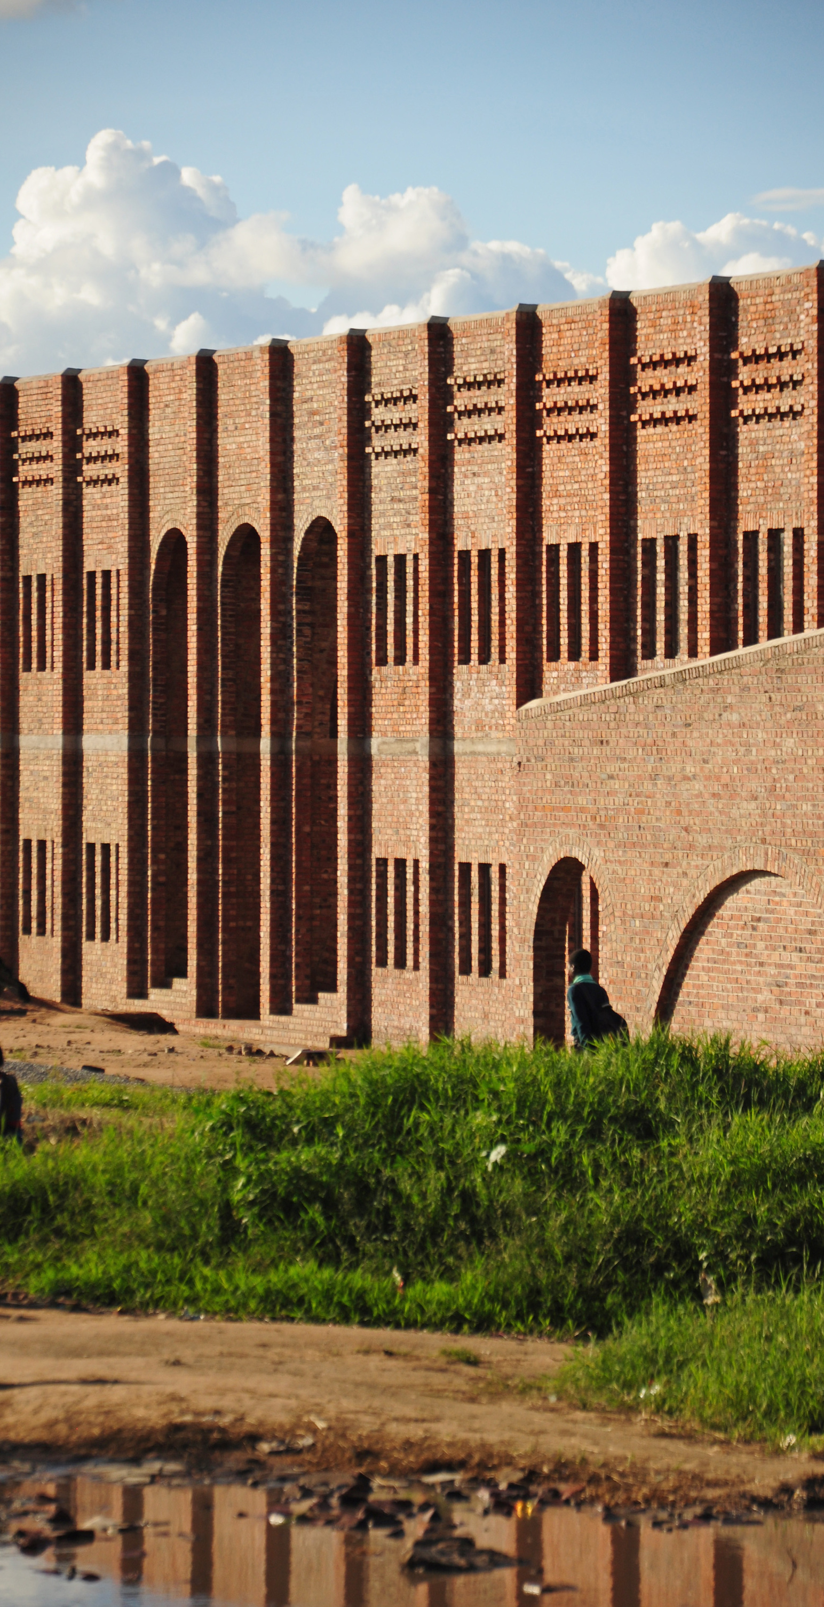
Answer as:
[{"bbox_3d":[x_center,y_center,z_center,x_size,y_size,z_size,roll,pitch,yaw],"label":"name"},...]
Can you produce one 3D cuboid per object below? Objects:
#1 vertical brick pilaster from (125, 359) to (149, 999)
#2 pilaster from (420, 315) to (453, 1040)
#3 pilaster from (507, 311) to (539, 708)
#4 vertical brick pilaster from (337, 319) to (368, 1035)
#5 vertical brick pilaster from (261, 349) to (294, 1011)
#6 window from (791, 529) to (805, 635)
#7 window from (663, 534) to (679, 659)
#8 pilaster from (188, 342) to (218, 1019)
[{"bbox_3d":[-3.869,-1.670,96.735,0.222,8.760,0.345,0,1,-21],"label":"vertical brick pilaster"},{"bbox_3d":[0.260,-1.409,86.150,0.222,9.033,0.345,0,1,-21],"label":"pilaster"},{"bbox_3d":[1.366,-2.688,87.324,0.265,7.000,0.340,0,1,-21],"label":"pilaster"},{"bbox_3d":[-0.761,-1.460,88.768,0.222,9.006,0.345,0,1,-21],"label":"vertical brick pilaster"},{"bbox_3d":[-1.905,-1.711,97.136,0.260,9.400,0.345,0,1,-21],"label":"vertical brick pilaster"},{"bbox_3d":[4.511,-2.416,79.847,0.150,1.450,0.430,0,1,-21],"label":"window"},{"bbox_3d":[2.881,-2.205,74.990,0.200,1.315,0.405,0,1,-21],"label":"window"},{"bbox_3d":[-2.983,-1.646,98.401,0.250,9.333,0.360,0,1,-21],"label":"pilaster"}]

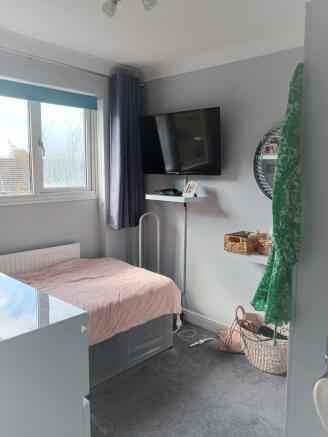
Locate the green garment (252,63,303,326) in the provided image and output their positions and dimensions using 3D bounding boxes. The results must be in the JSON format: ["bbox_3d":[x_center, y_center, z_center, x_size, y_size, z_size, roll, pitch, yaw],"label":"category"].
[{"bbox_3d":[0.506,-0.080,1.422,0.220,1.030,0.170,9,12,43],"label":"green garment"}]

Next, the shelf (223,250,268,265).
[{"bbox_3d":[0.738,0.284,2.430,0.620,0.050,0.260,9,12,43],"label":"shelf"}]

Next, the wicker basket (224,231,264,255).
[{"bbox_3d":[0.597,0.175,2.538,0.185,0.130,0.235,9,12,43],"label":"wicker basket"}]

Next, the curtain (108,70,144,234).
[{"bbox_3d":[-0.330,-0.584,3.122,0.140,1.360,0.400,9,12,43],"label":"curtain"}]

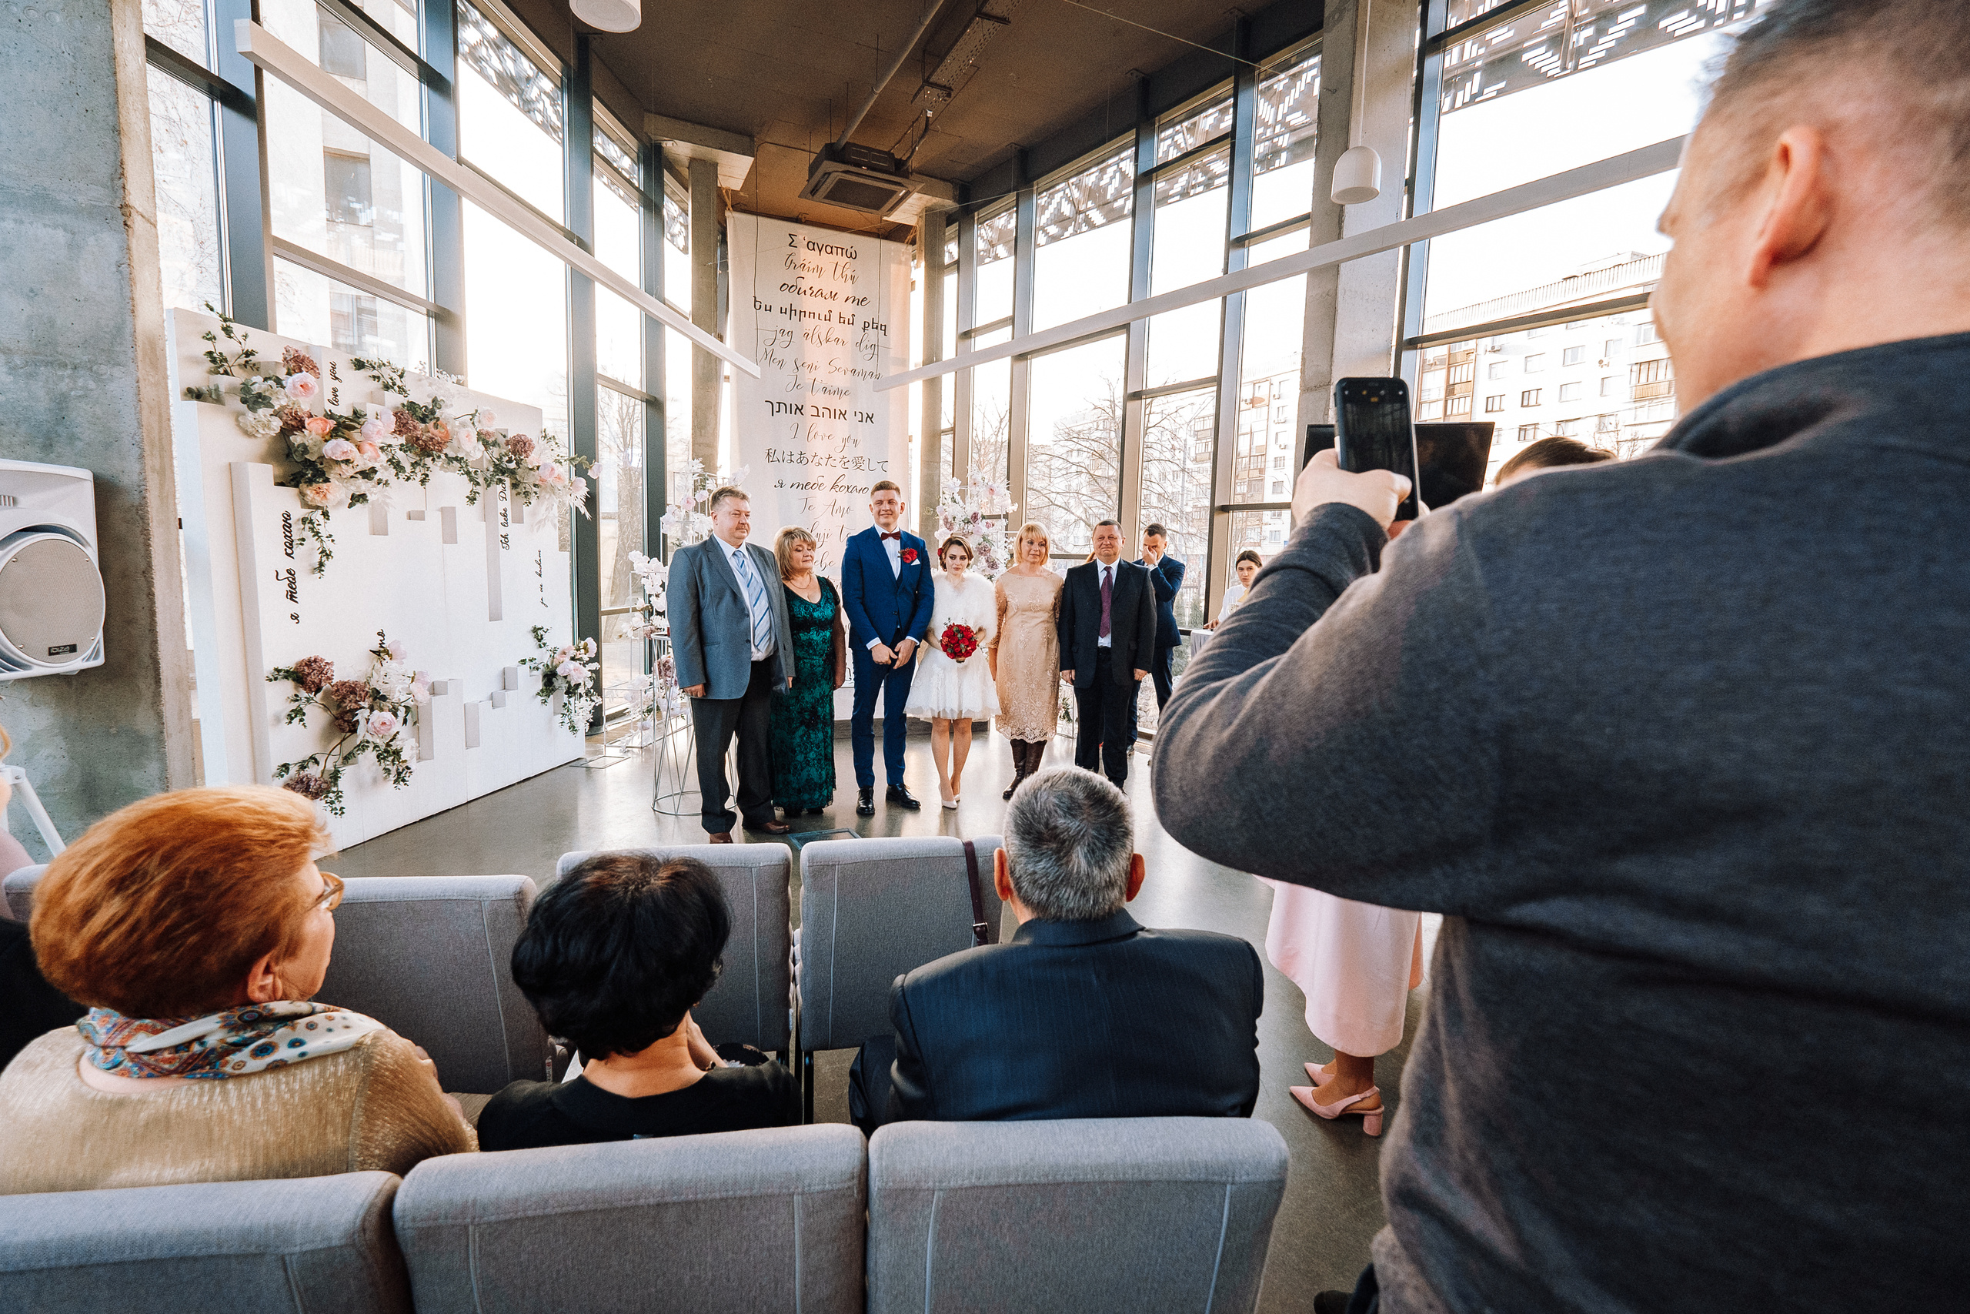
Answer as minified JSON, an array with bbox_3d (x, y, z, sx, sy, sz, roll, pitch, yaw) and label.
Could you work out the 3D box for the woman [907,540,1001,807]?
[{"bbox_3d":[-0.195,0.082,4.929,0.530,1.599,0.420,1,6,-2],"label":"woman"}]

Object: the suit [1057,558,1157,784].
[{"bbox_3d":[0.816,0.071,5.651,0.610,1.526,0.340,2,6,0],"label":"suit"}]

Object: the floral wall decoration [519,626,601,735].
[{"bbox_3d":[-2.814,0.160,5.519,0.240,0.720,0.600,2,6,5],"label":"floral wall decoration"}]

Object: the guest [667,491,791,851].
[{"bbox_3d":[-1.311,0.042,4.286,0.600,1.805,0.380,-2,7,-35],"label":"guest"}]

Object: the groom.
[{"bbox_3d":[-0.565,-0.061,4.745,0.540,1.900,0.360,1,6,-7],"label":"groom"}]

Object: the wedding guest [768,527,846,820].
[{"bbox_3d":[-1.009,0.083,4.617,0.500,1.612,0.360,0,6,-14],"label":"wedding guest"}]

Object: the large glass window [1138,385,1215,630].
[{"bbox_3d":[1.513,-1.167,6.645,0.090,1.904,0.710,-3,8,-41],"label":"large glass window"}]

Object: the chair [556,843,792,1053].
[{"bbox_3d":[-0.702,0.795,1.986,0.475,0.830,0.570,1,6,-12],"label":"chair"}]

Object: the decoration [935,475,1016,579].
[{"bbox_3d":[-0.063,-1.055,6.679,0.660,0.866,0.420,2,6,0],"label":"decoration"}]

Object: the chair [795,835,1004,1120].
[{"bbox_3d":[-0.231,0.798,2.093,0.475,0.830,0.570,1,6,-9],"label":"chair"}]

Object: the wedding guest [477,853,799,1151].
[{"bbox_3d":[-0.431,0.702,1.257,0.500,1.080,0.700,1,6,-3],"label":"wedding guest"}]

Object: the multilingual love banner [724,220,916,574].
[{"bbox_3d":[-1.326,-1.556,6.661,1.446,3.645,0.050,-1,6,-25],"label":"multilingual love banner"}]

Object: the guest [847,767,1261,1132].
[{"bbox_3d":[0.071,0.667,1.403,0.570,1.150,0.740,1,6,-8],"label":"guest"}]

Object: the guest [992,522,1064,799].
[{"bbox_3d":[0.252,0.017,5.274,0.460,1.744,0.310,1,6,-5],"label":"guest"}]

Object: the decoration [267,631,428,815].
[{"bbox_3d":[-3.002,0.309,3.953,0.220,0.830,0.800,2,6,6],"label":"decoration"}]

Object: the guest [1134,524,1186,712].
[{"bbox_3d":[1.333,-0.117,6.349,0.460,1.803,0.400,4,6,19],"label":"guest"}]

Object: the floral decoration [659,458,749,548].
[{"bbox_3d":[-2.214,-1.204,6.469,0.700,0.718,0.420,1,6,-11],"label":"floral decoration"}]

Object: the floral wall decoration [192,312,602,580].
[{"bbox_3d":[-2.955,-1.016,4.591,0.320,1.108,2.518,2,6,6],"label":"floral wall decoration"}]

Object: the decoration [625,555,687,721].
[{"bbox_3d":[-2.602,-0.164,6.500,0.500,1.330,0.420,-1,6,-26],"label":"decoration"}]

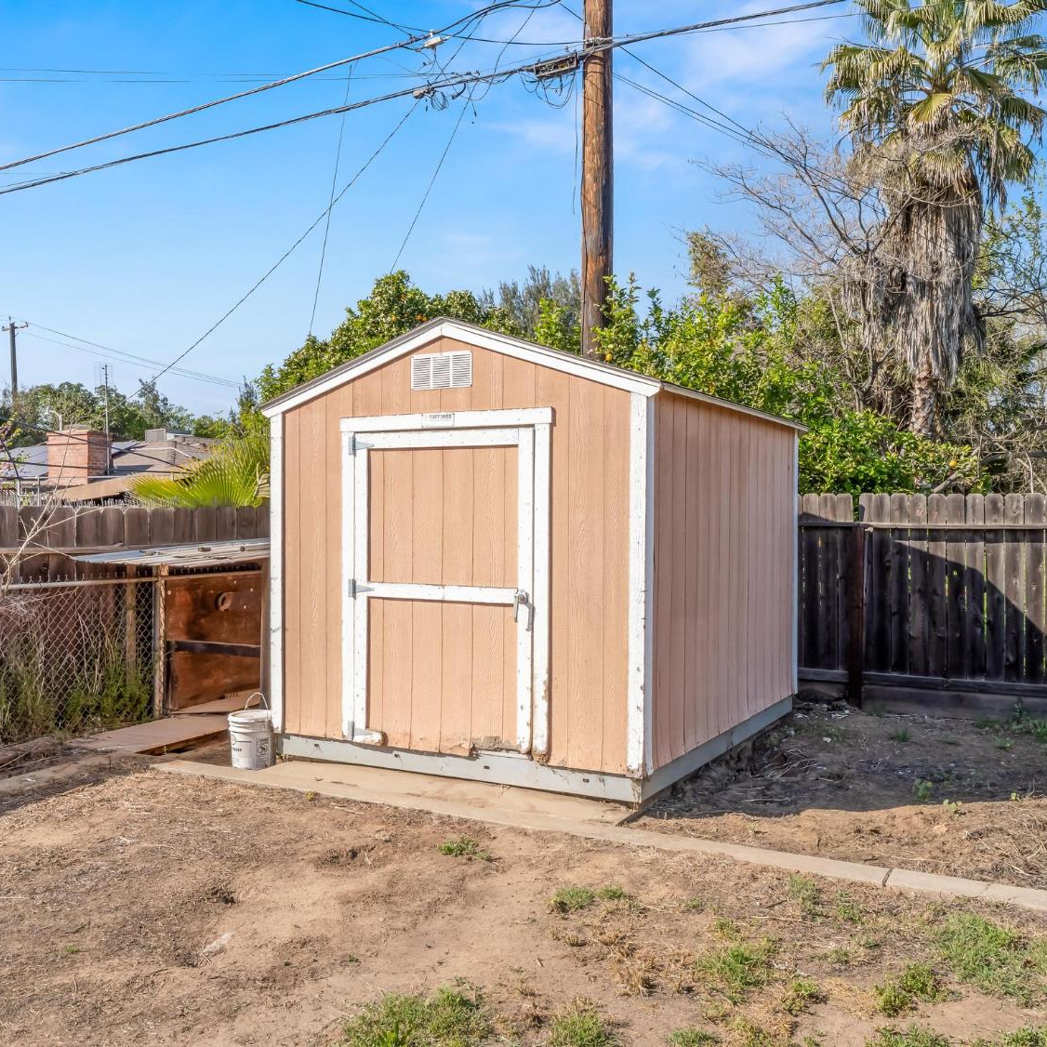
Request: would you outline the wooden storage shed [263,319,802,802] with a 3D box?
[{"bbox_3d":[0.294,0.140,7.322,2.620,2.600,3.200,0,0,28],"label":"wooden storage shed"}]

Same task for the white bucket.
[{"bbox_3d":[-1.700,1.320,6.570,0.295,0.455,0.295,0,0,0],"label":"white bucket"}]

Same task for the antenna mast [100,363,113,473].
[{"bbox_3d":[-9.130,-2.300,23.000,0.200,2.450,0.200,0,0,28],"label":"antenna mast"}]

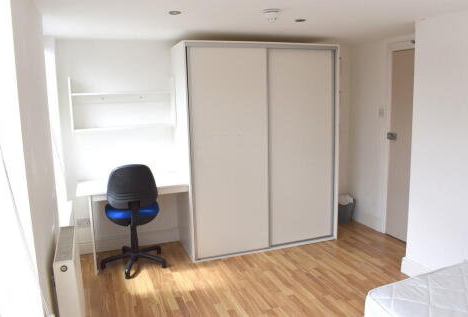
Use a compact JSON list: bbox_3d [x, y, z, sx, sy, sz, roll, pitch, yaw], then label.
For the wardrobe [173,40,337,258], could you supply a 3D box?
[{"bbox_3d":[0.244,-0.114,3.729,1.583,2.020,0.578,-5,10,-20],"label":"wardrobe"}]

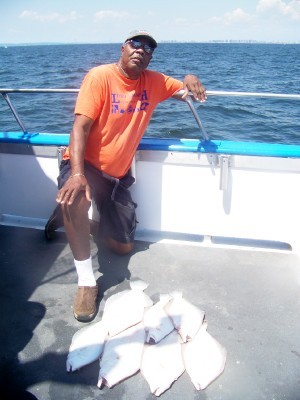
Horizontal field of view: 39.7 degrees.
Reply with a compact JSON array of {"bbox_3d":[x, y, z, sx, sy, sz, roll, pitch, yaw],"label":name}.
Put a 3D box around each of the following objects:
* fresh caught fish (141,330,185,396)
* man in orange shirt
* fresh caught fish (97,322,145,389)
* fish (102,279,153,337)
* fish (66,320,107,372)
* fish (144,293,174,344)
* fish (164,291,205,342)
[{"bbox_3d":[0.059,0.669,1.746,0.188,0.052,0.415,3,21,9],"label":"fresh caught fish"},{"bbox_3d":[-0.085,-0.225,2.307,1.039,1.334,0.961,-5,21,-14],"label":"man in orange shirt"},{"bbox_3d":[-0.108,0.651,1.794,0.203,0.052,0.464,6,21,16],"label":"fresh caught fish"},{"bbox_3d":[-0.114,0.534,2.066,0.208,0.052,0.474,6,21,15],"label":"fish"},{"bbox_3d":[-0.267,0.631,1.847,0.183,0.052,0.385,8,22,20],"label":"fish"},{"bbox_3d":[0.048,0.564,1.983,0.173,0.052,0.386,3,21,9],"label":"fish"},{"bbox_3d":[0.174,0.558,2.001,0.183,0.052,0.388,-2,21,-6],"label":"fish"}]

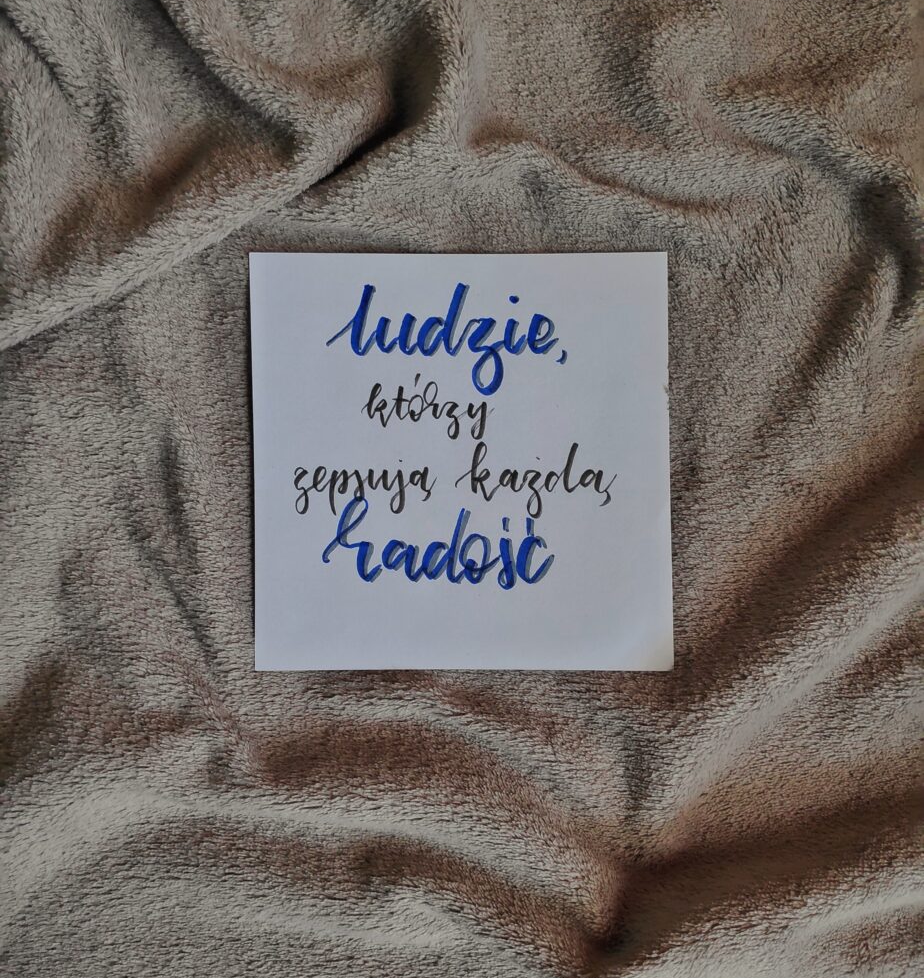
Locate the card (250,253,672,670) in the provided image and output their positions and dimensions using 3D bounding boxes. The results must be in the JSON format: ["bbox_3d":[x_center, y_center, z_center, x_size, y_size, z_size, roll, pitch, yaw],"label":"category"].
[{"bbox_3d":[0.000,-0.006,0.151,0.089,0.001,0.089,0,90,0],"label":"card"}]

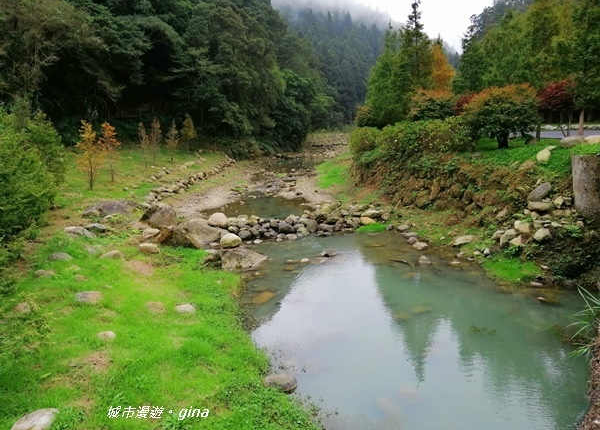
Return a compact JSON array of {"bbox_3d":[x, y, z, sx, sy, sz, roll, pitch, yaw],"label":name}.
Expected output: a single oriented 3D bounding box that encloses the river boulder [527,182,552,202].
[{"bbox_3d":[8.076,-0.773,15.200,0.800,0.580,0.550,7,14,28],"label":"river boulder"}]

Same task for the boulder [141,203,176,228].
[{"bbox_3d":[-5.649,0.016,18.000,1.350,0.900,1.100,-4,13,-17],"label":"boulder"}]

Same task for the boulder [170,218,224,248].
[{"bbox_3d":[-3.728,0.656,16.500,1.900,0.900,1.400,-3,13,-13],"label":"boulder"}]

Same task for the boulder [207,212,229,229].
[{"bbox_3d":[-3.257,0.213,17.900,0.800,0.560,0.720,-2,13,-10],"label":"boulder"}]

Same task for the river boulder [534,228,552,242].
[{"bbox_3d":[7.641,0.635,14.200,0.500,0.380,0.420,7,14,28],"label":"river boulder"}]

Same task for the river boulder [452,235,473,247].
[{"bbox_3d":[5.905,0.928,16.300,0.700,0.300,0.480,5,13,20],"label":"river boulder"}]

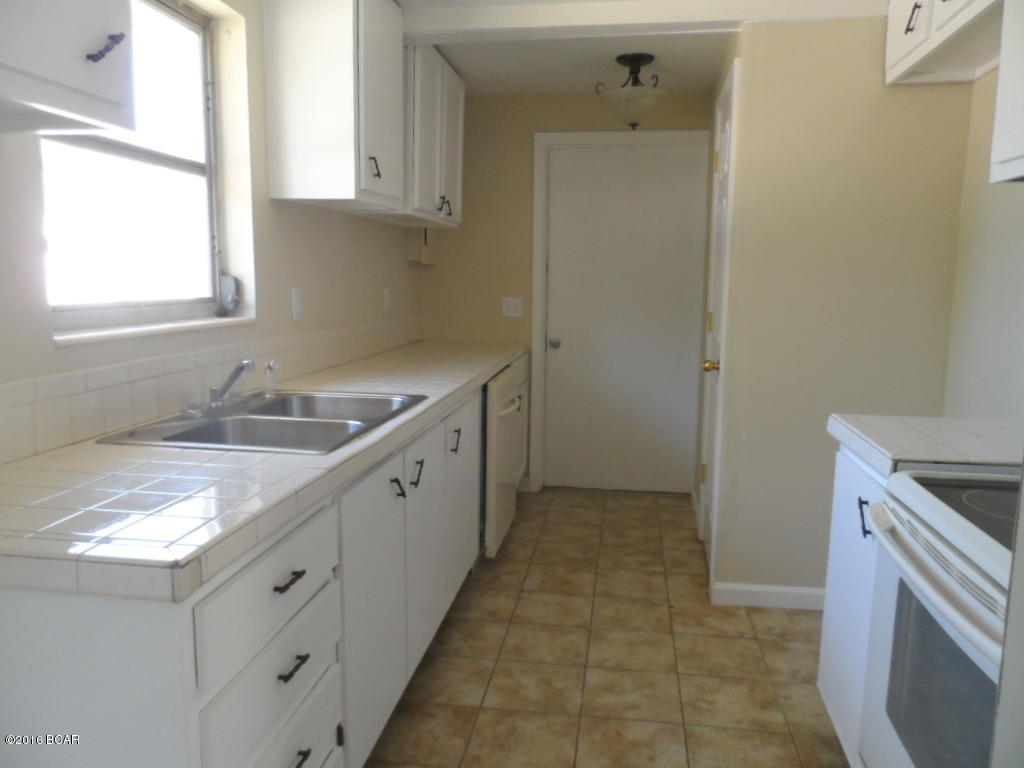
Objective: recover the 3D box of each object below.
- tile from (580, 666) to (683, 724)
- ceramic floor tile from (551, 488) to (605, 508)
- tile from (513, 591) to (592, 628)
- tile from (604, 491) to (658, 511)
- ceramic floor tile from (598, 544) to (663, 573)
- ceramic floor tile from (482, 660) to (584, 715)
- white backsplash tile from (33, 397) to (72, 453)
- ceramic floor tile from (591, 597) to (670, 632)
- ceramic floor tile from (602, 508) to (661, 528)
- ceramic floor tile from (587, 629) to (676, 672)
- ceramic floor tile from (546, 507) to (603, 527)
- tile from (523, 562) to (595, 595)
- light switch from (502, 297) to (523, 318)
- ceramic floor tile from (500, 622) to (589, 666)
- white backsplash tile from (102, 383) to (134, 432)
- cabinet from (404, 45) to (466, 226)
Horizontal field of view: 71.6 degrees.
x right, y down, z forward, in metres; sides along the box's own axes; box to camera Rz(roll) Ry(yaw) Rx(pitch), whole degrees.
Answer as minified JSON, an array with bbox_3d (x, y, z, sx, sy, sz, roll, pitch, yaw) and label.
[{"bbox_3d":[0.386,0.998,2.279,0.305,0.010,0.290,2,8,9],"label":"tile"},{"bbox_3d":[0.405,0.699,4.302,0.305,0.010,0.281,1,8,9],"label":"ceramic floor tile"},{"bbox_3d":[0.172,0.905,2.862,0.302,0.010,0.285,1,9,9],"label":"tile"},{"bbox_3d":[0.711,0.708,4.247,0.305,0.010,0.281,1,8,9],"label":"tile"},{"bbox_3d":[0.571,0.836,3.395,0.305,0.010,0.290,2,8,9],"label":"ceramic floor tile"},{"bbox_3d":[0.079,0.989,2.318,0.305,0.010,0.281,1,8,9],"label":"ceramic floor tile"},{"bbox_3d":[-1.041,0.092,1.619,0.008,0.112,0.108,2,8,9],"label":"white backsplash tile"},{"bbox_3d":[0.472,0.916,2.820,0.305,0.010,0.281,1,8,9],"label":"ceramic floor tile"},{"bbox_3d":[0.663,0.755,3.959,0.305,0.010,0.290,2,8,9],"label":"ceramic floor tile"},{"bbox_3d":[0.428,0.955,2.545,0.302,0.010,0.285,1,9,9],"label":"ceramic floor tile"},{"bbox_3d":[0.354,0.747,3.977,0.305,0.010,0.281,1,8,9],"label":"ceramic floor tile"},{"bbox_3d":[0.219,0.870,3.149,0.305,0.010,0.290,2,8,9],"label":"tile"},{"bbox_3d":[0.004,-0.476,4.417,0.120,0.120,0.010,2,8,9],"label":"light switch"},{"bbox_3d":[0.127,0.947,2.593,0.302,0.010,0.285,1,9,9],"label":"ceramic floor tile"},{"bbox_3d":[-1.038,0.060,1.867,0.008,0.108,0.108,1,9,9],"label":"white backsplash tile"},{"bbox_3d":[-0.539,-1.232,3.564,0.330,0.815,1.150,1,8,9],"label":"cabinet"}]

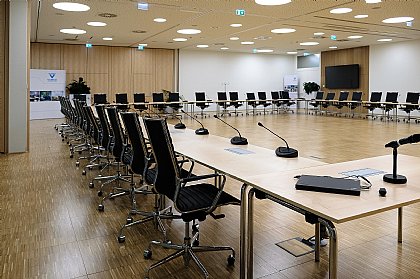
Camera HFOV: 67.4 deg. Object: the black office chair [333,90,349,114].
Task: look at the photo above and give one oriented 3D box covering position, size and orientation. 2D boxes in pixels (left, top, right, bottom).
[{"bbox_3d":[6.108,-1.611,14.675,0.630,1.090,0.600,-5,11,-28],"label":"black office chair"}]

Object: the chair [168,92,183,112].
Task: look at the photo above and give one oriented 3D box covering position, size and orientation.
[{"bbox_3d":[-1.472,-1.440,13.638,0.600,1.090,0.630,-4,10,-25],"label":"chair"}]

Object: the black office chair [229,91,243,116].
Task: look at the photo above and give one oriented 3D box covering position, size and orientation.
[{"bbox_3d":[1.214,-1.665,14.800,0.620,1.100,0.660,-5,9,-30],"label":"black office chair"}]

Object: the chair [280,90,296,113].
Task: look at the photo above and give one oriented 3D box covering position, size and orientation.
[{"bbox_3d":[4.017,-1.881,16.100,0.620,1.100,0.660,-5,9,-30],"label":"chair"}]

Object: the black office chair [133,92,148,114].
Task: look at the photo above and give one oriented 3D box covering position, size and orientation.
[{"bbox_3d":[-2.902,-1.375,13.100,0.620,1.100,0.660,-5,9,-30],"label":"black office chair"}]

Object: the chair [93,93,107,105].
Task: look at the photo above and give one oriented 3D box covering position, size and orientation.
[{"bbox_3d":[-4.258,-1.210,12.245,0.600,1.090,0.630,-4,10,-25],"label":"chair"}]

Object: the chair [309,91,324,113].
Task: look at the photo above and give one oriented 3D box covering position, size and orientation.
[{"bbox_3d":[5.415,-1.799,15.812,0.630,1.090,0.600,-5,11,-28],"label":"chair"}]

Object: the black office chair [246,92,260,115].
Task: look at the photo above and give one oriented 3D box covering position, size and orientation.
[{"bbox_3d":[2.157,-1.740,15.453,0.600,1.090,0.630,-4,10,-25],"label":"black office chair"}]

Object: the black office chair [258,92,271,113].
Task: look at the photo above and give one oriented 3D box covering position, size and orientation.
[{"bbox_3d":[2.678,-1.764,15.400,0.620,1.100,0.660,-5,9,-30],"label":"black office chair"}]

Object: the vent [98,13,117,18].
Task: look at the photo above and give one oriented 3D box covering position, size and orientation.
[{"bbox_3d":[-2.859,-3.463,8.800,0.510,0.060,0.510,0,9,0],"label":"vent"}]

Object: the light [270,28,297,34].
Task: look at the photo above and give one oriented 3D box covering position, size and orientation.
[{"bbox_3d":[2.596,-3.800,11.050,0.900,0.060,0.900,0,8,0],"label":"light"}]

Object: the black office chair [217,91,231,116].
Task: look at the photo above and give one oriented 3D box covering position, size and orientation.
[{"bbox_3d":[0.706,-1.620,14.727,0.600,1.090,0.630,-4,10,-25],"label":"black office chair"}]

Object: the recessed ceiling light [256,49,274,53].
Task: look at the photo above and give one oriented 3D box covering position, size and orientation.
[{"bbox_3d":[3.077,-4.923,17.600,0.900,0.060,0.900,0,9,0],"label":"recessed ceiling light"}]

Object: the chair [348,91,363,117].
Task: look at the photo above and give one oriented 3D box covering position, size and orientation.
[{"bbox_3d":[6.513,-1.588,14.250,0.660,1.100,0.620,-4,9,-29],"label":"chair"}]

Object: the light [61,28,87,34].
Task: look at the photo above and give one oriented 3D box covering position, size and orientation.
[{"bbox_3d":[-4.834,-3.817,11.150,0.900,0.060,0.900,-5,9,-30],"label":"light"}]

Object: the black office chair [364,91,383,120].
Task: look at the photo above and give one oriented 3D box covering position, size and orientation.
[{"bbox_3d":[6.945,-1.384,13.302,0.630,1.090,0.600,-5,11,-28],"label":"black office chair"}]

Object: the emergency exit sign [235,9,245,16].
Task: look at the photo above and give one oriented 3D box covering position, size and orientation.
[{"bbox_3d":[0.756,-3.094,7.700,0.260,0.150,0.040,-5,9,-30],"label":"emergency exit sign"}]

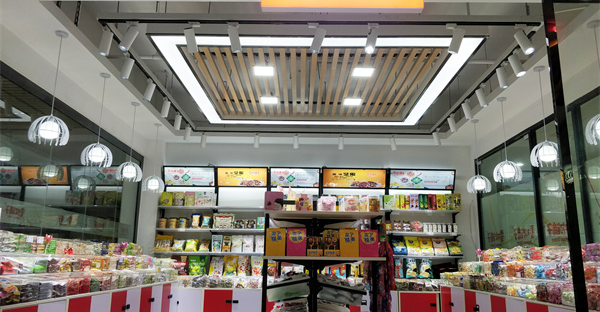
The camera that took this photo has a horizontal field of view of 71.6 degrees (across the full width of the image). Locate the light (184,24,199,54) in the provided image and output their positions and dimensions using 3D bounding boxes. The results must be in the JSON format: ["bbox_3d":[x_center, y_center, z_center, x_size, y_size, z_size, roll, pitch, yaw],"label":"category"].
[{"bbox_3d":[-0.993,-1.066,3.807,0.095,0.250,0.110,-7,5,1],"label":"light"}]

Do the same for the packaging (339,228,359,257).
[{"bbox_3d":[0.346,0.614,2.941,0.132,0.196,0.095,1,-14,1],"label":"packaging"}]

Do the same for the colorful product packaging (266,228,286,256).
[{"bbox_3d":[-0.197,0.722,3.460,0.160,0.225,0.100,1,-14,1],"label":"colorful product packaging"}]

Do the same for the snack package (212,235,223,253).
[{"bbox_3d":[-1.362,1.450,6.866,0.165,0.270,0.080,1,-17,1],"label":"snack package"}]

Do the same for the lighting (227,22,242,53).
[{"bbox_3d":[-0.600,-1.090,3.837,0.130,0.275,0.110,13,-18,-39],"label":"lighting"}]

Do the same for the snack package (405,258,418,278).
[{"bbox_3d":[1.906,1.926,7.119,0.191,0.329,0.085,1,-18,1],"label":"snack package"}]

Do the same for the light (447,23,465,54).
[{"bbox_3d":[1.350,-0.998,3.593,0.105,0.220,0.105,17,0,-28],"label":"light"}]

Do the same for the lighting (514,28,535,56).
[{"bbox_3d":[2.059,-1.045,3.824,0.092,0.234,0.092,11,-39,-34],"label":"lighting"}]

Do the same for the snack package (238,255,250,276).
[{"bbox_3d":[-0.953,1.881,7.146,0.205,0.339,0.090,1,-14,1],"label":"snack package"}]

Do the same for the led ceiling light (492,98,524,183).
[{"bbox_3d":[2.600,-0.203,5.237,0.315,1.078,0.315,1,-14,1],"label":"led ceiling light"}]

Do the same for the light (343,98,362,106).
[{"bbox_3d":[0.747,-0.776,5.890,0.235,0.040,0.235,1,-14,1],"label":"light"}]

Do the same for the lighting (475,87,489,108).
[{"bbox_3d":[2.099,-0.681,4.803,0.100,0.210,0.100,-11,-11,-2],"label":"lighting"}]

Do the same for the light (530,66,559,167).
[{"bbox_3d":[2.507,-0.407,4.263,0.355,1.055,0.355,1,-14,1],"label":"light"}]

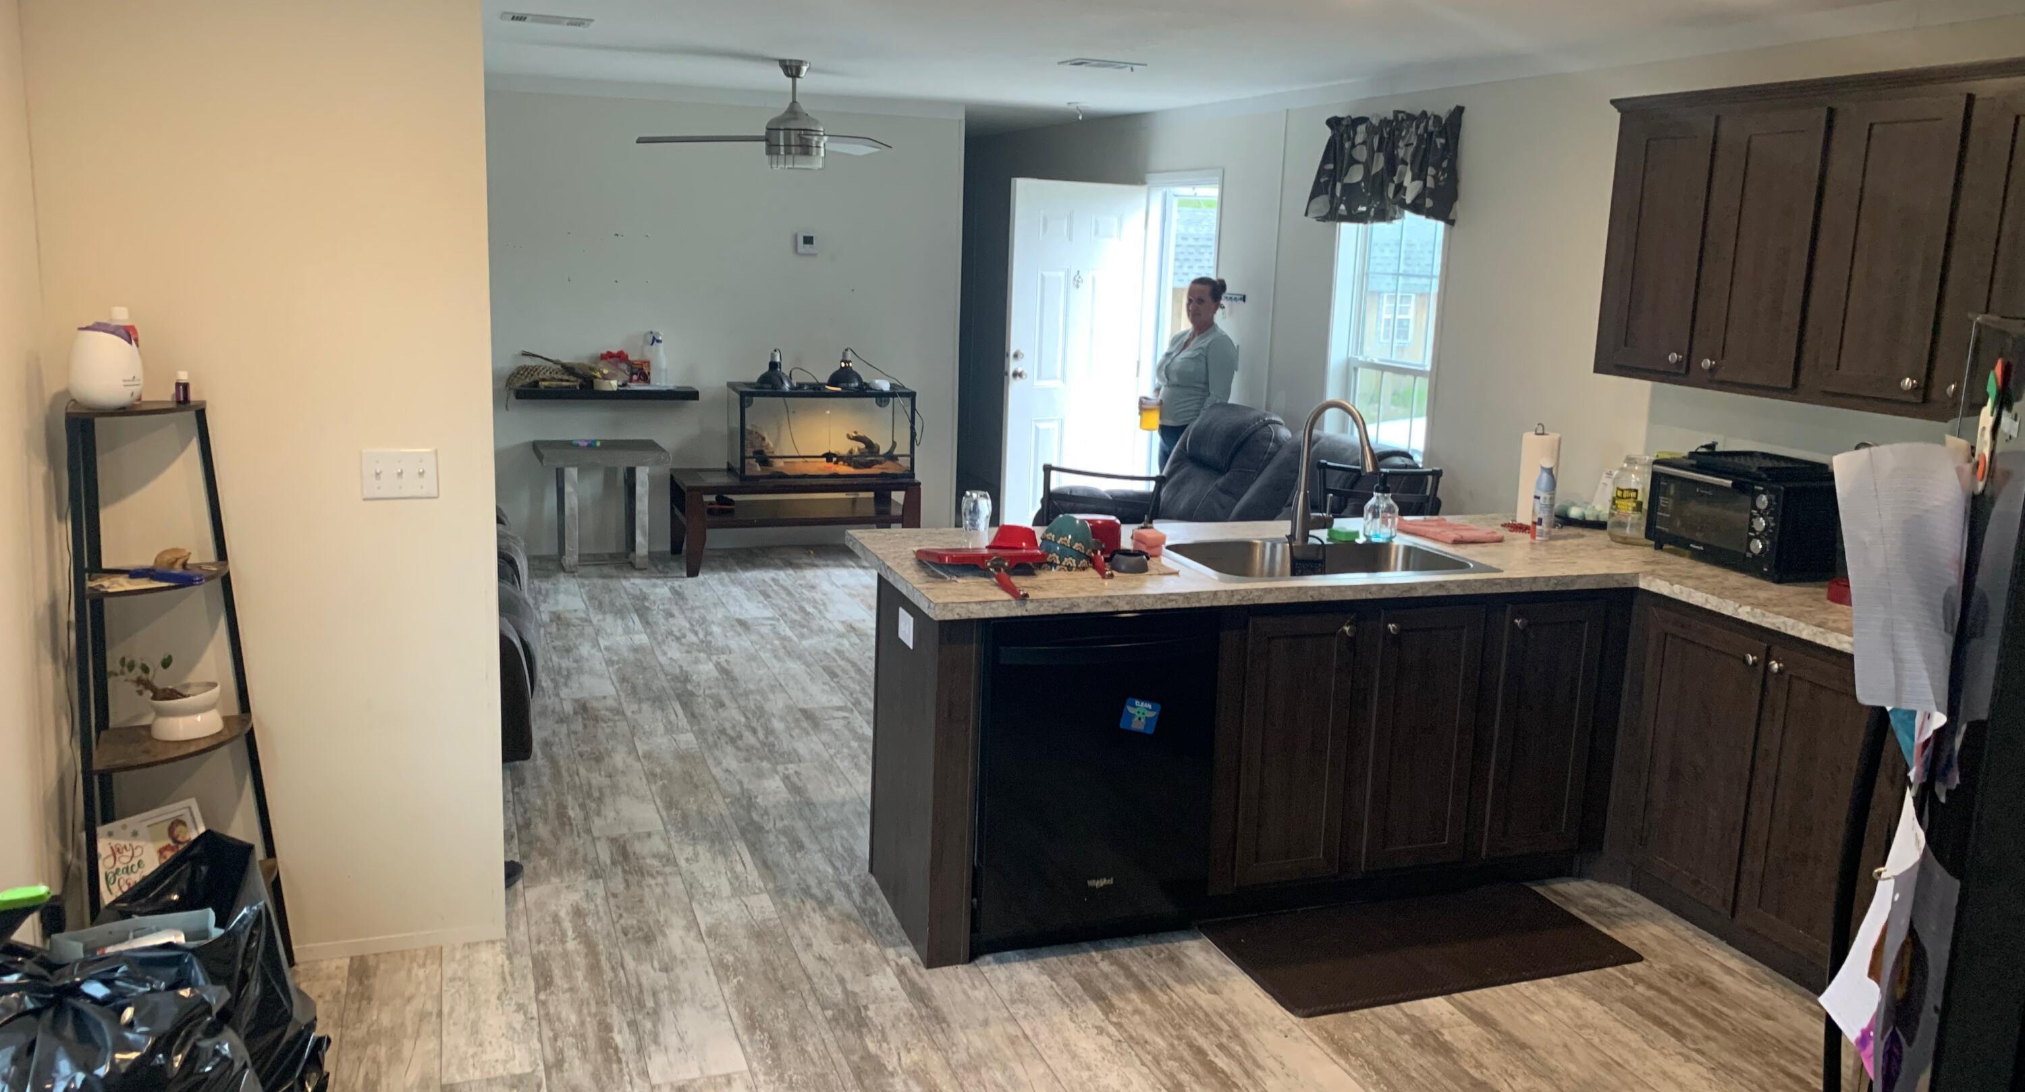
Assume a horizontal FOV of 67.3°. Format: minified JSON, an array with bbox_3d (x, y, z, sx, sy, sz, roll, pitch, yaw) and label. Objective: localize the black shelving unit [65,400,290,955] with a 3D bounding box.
[{"bbox_3d":[-1.778,0.375,3.249,0.360,1.340,0.370,-2,12,-20],"label":"black shelving unit"}]

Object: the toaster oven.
[{"bbox_3d":[2.128,-0.085,4.409,0.280,0.280,0.510,-1,12,-17],"label":"toaster oven"}]

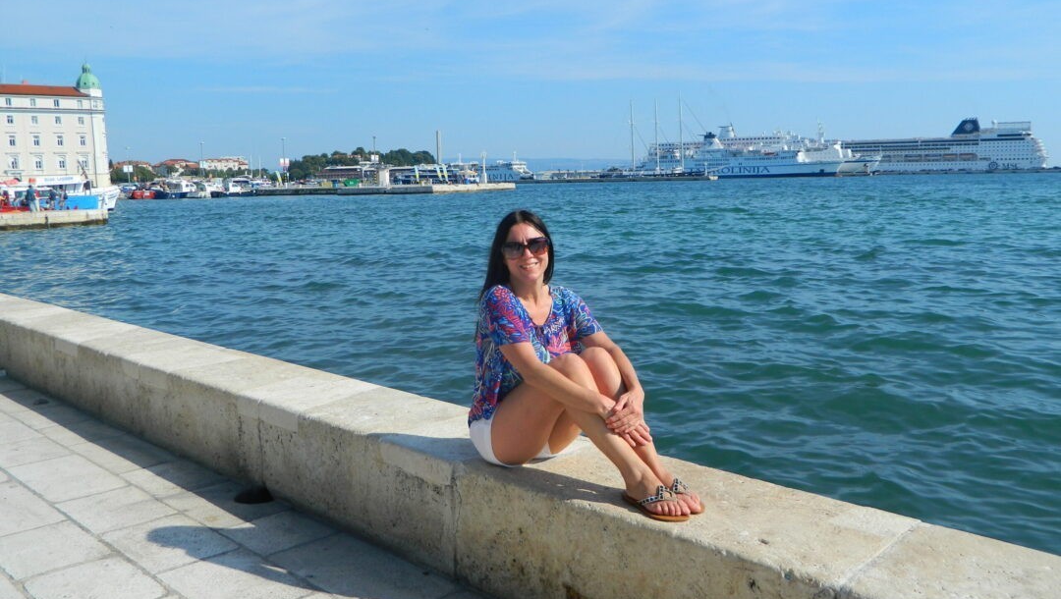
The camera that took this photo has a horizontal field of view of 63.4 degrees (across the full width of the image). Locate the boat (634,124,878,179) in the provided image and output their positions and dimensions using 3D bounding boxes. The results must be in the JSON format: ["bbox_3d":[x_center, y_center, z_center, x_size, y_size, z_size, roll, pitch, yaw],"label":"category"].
[{"bbox_3d":[134.000,-89.813,530.000,130.000,29.000,20.000,2,9,18],"label":"boat"}]

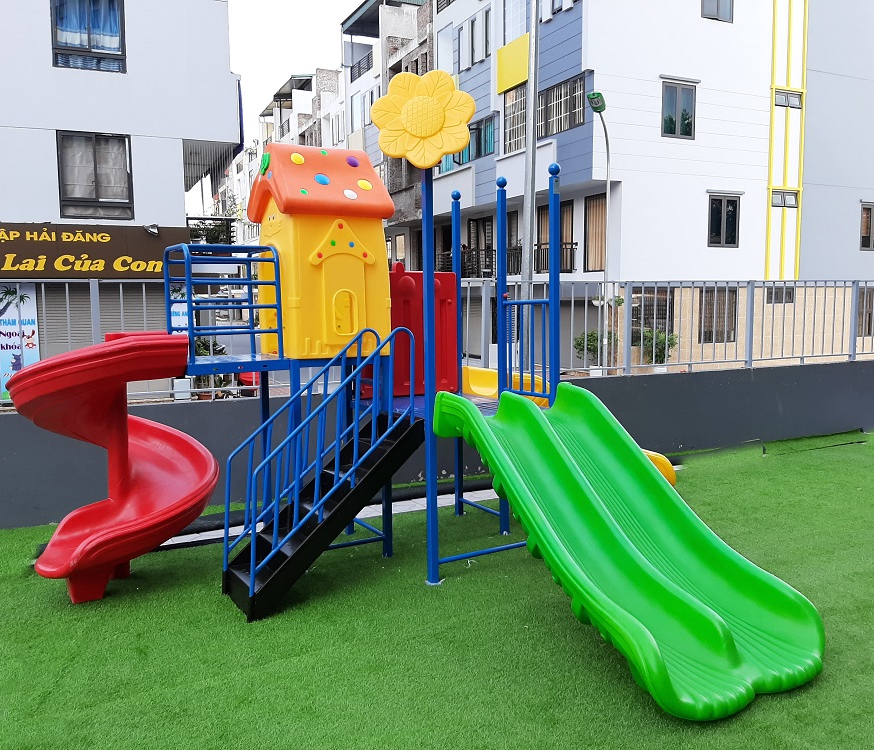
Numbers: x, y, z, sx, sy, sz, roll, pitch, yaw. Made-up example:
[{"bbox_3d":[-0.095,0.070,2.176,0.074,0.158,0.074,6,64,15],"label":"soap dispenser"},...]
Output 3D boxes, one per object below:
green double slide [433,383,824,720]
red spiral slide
[{"bbox_3d":[0.869,0.702,3.819,0.970,1.140,1.880,-4,7,-31],"label":"green double slide"},{"bbox_3d":[-1.925,0.485,4.511,1.160,1.490,1.160,-4,7,-31],"label":"red spiral slide"}]

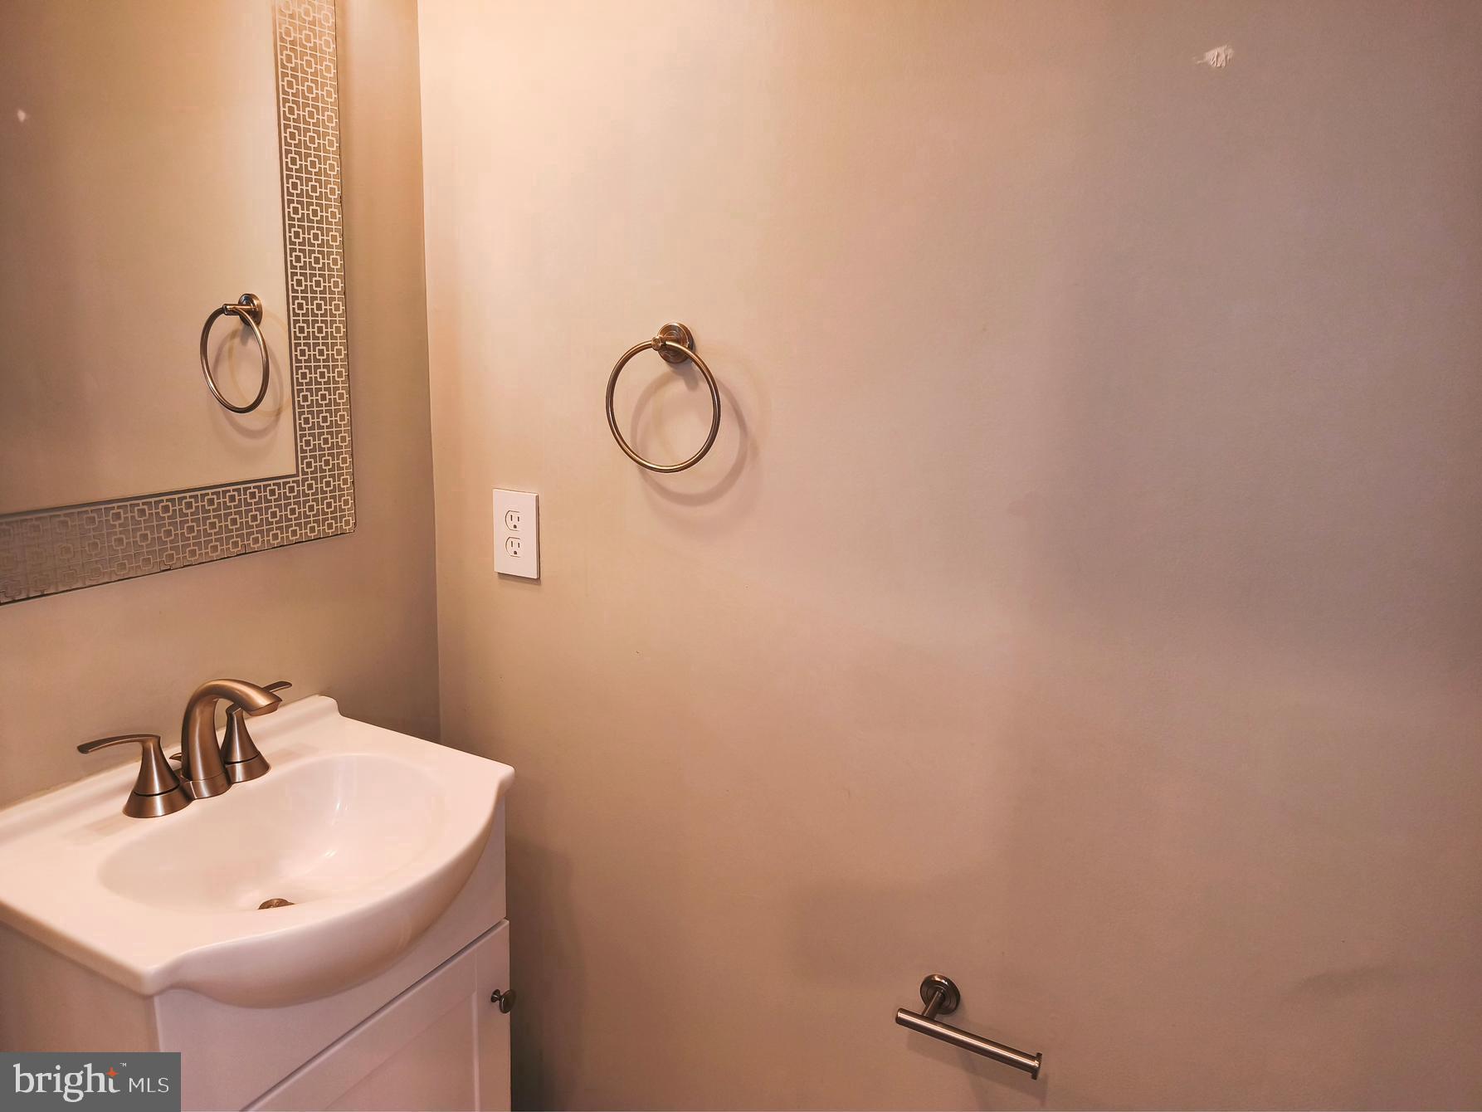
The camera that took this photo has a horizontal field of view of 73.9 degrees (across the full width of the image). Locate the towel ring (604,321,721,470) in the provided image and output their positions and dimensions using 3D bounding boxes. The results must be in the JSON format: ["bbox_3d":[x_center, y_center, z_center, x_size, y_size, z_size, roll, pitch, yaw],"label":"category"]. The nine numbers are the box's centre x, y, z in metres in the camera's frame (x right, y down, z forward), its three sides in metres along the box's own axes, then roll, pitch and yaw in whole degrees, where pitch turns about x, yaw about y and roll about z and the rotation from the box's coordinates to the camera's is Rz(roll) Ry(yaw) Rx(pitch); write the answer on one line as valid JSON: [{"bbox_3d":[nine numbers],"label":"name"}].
[{"bbox_3d":[-0.095,-0.201,1.257,0.168,0.191,0.053,9,15,25],"label":"towel ring"}]

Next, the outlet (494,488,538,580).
[{"bbox_3d":[-0.325,-0.033,1.435,0.079,0.124,0.008,9,15,25],"label":"outlet"}]

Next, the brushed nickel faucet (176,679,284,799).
[{"bbox_3d":[-0.579,0.210,1.117,0.158,0.146,0.046,9,15,25],"label":"brushed nickel faucet"}]

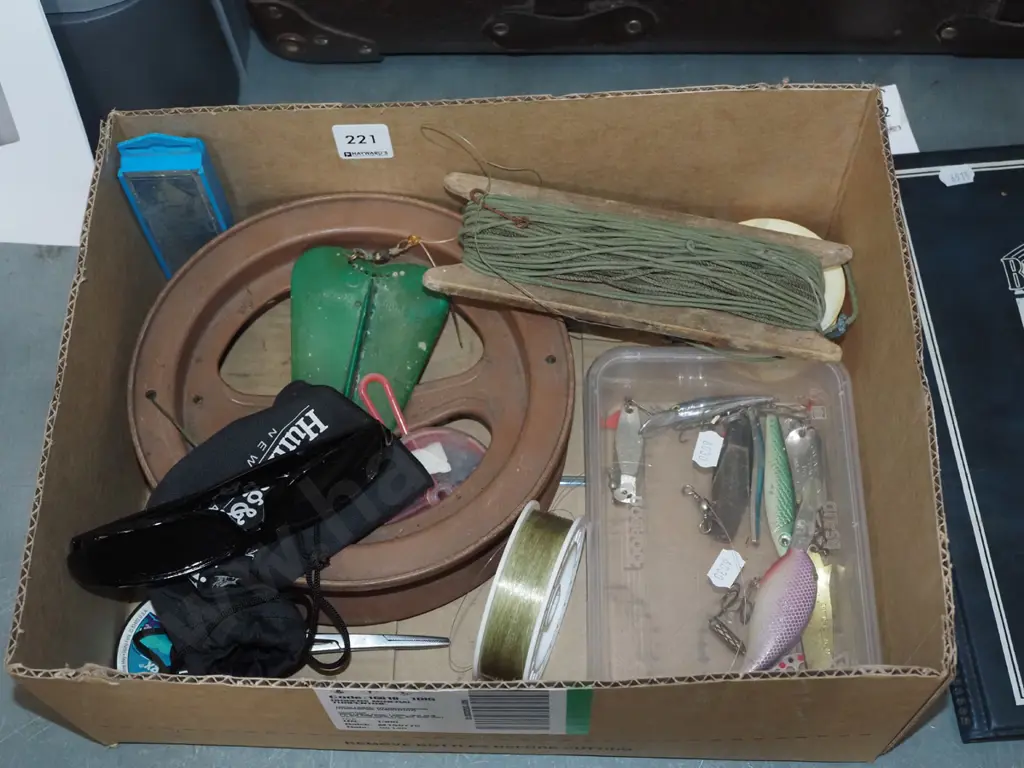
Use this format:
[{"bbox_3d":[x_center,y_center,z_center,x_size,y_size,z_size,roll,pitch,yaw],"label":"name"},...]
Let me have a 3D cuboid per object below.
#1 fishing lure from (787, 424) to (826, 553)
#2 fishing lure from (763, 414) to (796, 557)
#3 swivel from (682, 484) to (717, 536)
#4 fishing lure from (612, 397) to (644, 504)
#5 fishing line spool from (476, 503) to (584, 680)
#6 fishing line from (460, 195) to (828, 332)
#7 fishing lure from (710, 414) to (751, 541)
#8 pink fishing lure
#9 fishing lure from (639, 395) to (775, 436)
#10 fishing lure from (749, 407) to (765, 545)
[{"bbox_3d":[0.135,0.048,0.628,0.017,0.006,0.066,4,63,4],"label":"fishing lure"},{"bbox_3d":[0.123,0.046,0.627,0.015,0.011,0.071,-1,63,2],"label":"fishing lure"},{"bbox_3d":[0.085,0.058,0.625,0.008,0.006,0.026,-20,64,-8],"label":"swivel"},{"bbox_3d":[0.055,0.031,0.640,0.013,0.007,0.053,-1,63,2],"label":"fishing lure"},{"bbox_3d":[0.010,0.085,0.572,0.025,0.086,0.086,18,65,10],"label":"fishing line spool"},{"bbox_3d":[0.058,-0.055,0.613,0.164,0.020,0.035,11,64,8],"label":"fishing line"},{"bbox_3d":[0.102,0.044,0.631,0.018,0.008,0.063,8,64,6],"label":"fishing lure"},{"bbox_3d":[0.117,0.100,0.597,0.025,0.016,0.063,22,66,13],"label":"pink fishing lure"},{"bbox_3d":[0.092,0.015,0.642,0.066,0.011,0.013,-14,63,-5],"label":"fishing lure"},{"bbox_3d":[0.113,0.043,0.631,0.006,0.008,0.067,2,63,3],"label":"fishing lure"}]

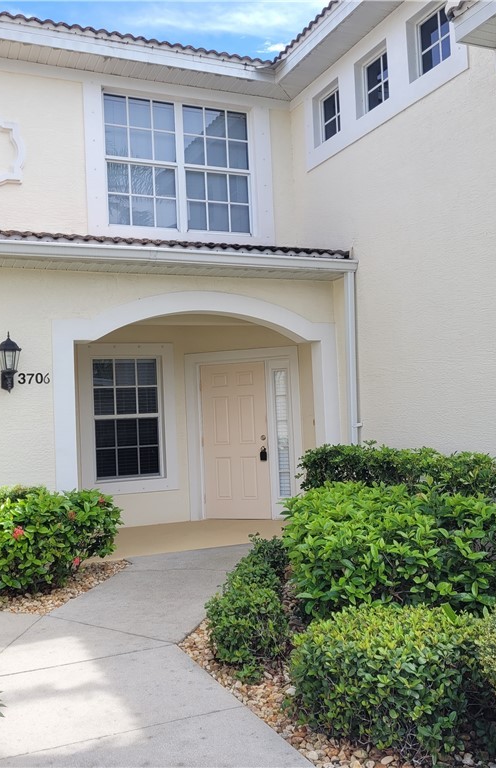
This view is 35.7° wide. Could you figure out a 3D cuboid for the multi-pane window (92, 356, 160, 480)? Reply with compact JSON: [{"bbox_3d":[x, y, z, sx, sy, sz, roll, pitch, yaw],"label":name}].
[{"bbox_3d":[-1.514,0.436,9.868,0.910,1.583,0.100,-1,-3,-24],"label":"multi-pane window"}]

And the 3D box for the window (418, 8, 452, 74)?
[{"bbox_3d":[1.783,-3.227,7.226,0.100,0.610,0.600,-1,-3,-24],"label":"window"}]

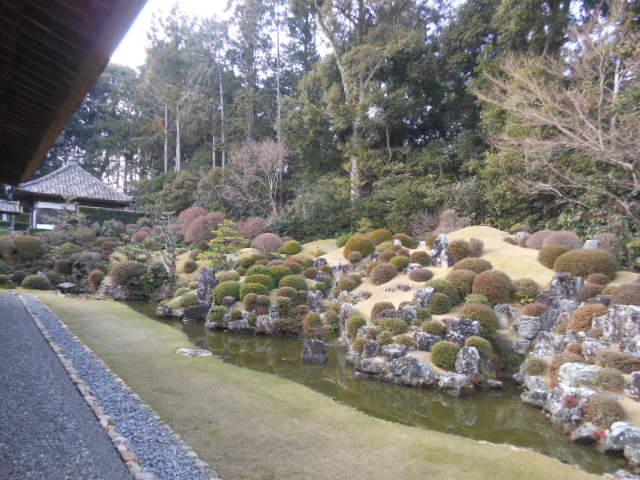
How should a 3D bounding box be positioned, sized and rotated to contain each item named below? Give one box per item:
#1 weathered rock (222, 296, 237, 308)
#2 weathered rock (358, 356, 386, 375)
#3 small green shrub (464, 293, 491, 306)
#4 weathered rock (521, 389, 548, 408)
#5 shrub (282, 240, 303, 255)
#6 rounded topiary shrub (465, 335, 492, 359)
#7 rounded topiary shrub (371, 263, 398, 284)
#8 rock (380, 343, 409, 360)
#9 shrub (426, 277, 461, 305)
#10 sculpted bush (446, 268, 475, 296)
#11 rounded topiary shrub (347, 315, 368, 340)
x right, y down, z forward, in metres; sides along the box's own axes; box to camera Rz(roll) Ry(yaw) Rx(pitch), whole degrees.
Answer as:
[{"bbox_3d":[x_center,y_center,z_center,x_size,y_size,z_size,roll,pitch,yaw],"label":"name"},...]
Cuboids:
[{"bbox_3d":[-2.859,1.974,14.600,0.442,0.379,0.380,0,-1,-11],"label":"weathered rock"},{"bbox_3d":[0.929,2.204,8.100,0.470,0.324,0.376,0,0,7],"label":"weathered rock"},{"bbox_3d":[3.828,1.524,11.270,0.658,0.473,0.658,0,0,19],"label":"small green shrub"},{"bbox_3d":[3.090,2.295,6.650,0.359,0.259,0.287,0,0,25],"label":"weathered rock"},{"bbox_3d":[-1.220,0.333,20.500,0.869,0.621,0.869,0,-1,-3],"label":"shrub"},{"bbox_3d":[2.983,2.052,8.700,0.517,0.471,0.517,0,-1,19],"label":"rounded topiary shrub"},{"bbox_3d":[1.870,0.986,13.400,0.800,0.640,0.740,1,-2,8],"label":"rounded topiary shrub"},{"bbox_3d":[1.540,2.305,9.555,0.579,0.372,0.412,0,0,9],"label":"rock"},{"bbox_3d":[3.139,1.342,11.700,0.840,0.700,0.800,1,-2,15],"label":"shrub"},{"bbox_3d":[3.527,1.061,11.400,0.798,0.691,0.798,0,-1,17],"label":"sculpted bush"},{"bbox_3d":[0.857,2.014,10.700,0.470,0.560,0.460,1,-2,5],"label":"rounded topiary shrub"}]

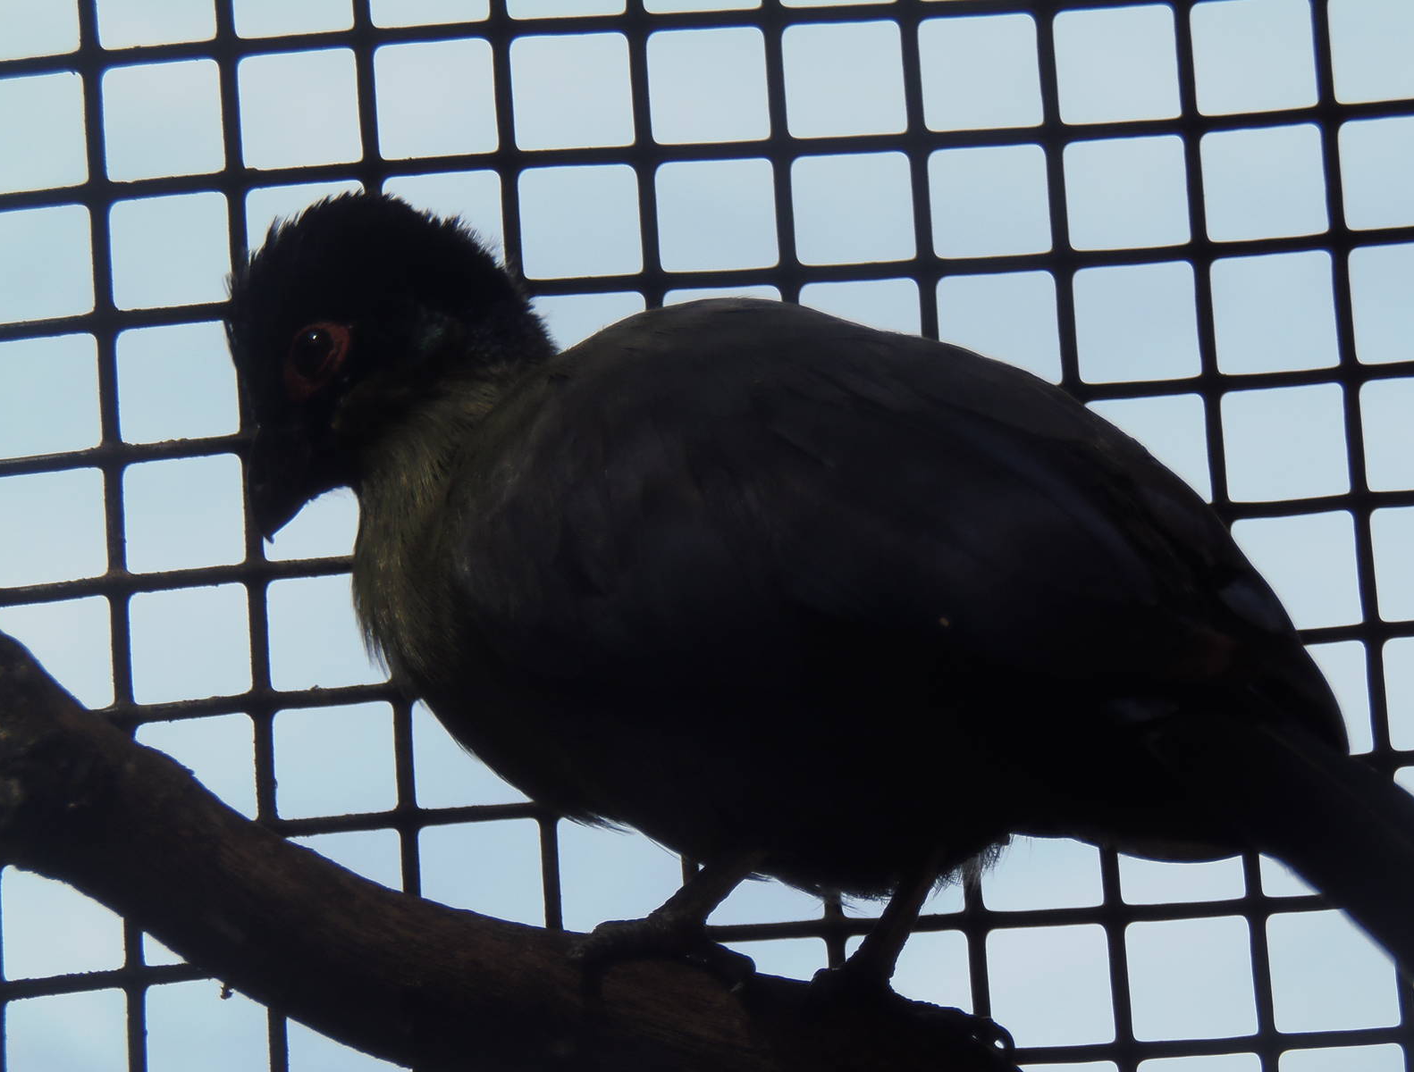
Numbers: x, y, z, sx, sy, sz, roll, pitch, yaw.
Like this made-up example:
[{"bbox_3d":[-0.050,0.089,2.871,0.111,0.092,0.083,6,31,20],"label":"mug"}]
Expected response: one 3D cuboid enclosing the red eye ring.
[{"bbox_3d":[-0.068,-0.031,1.525,0.012,0.014,0.004,-6,-13,6],"label":"red eye ring"}]

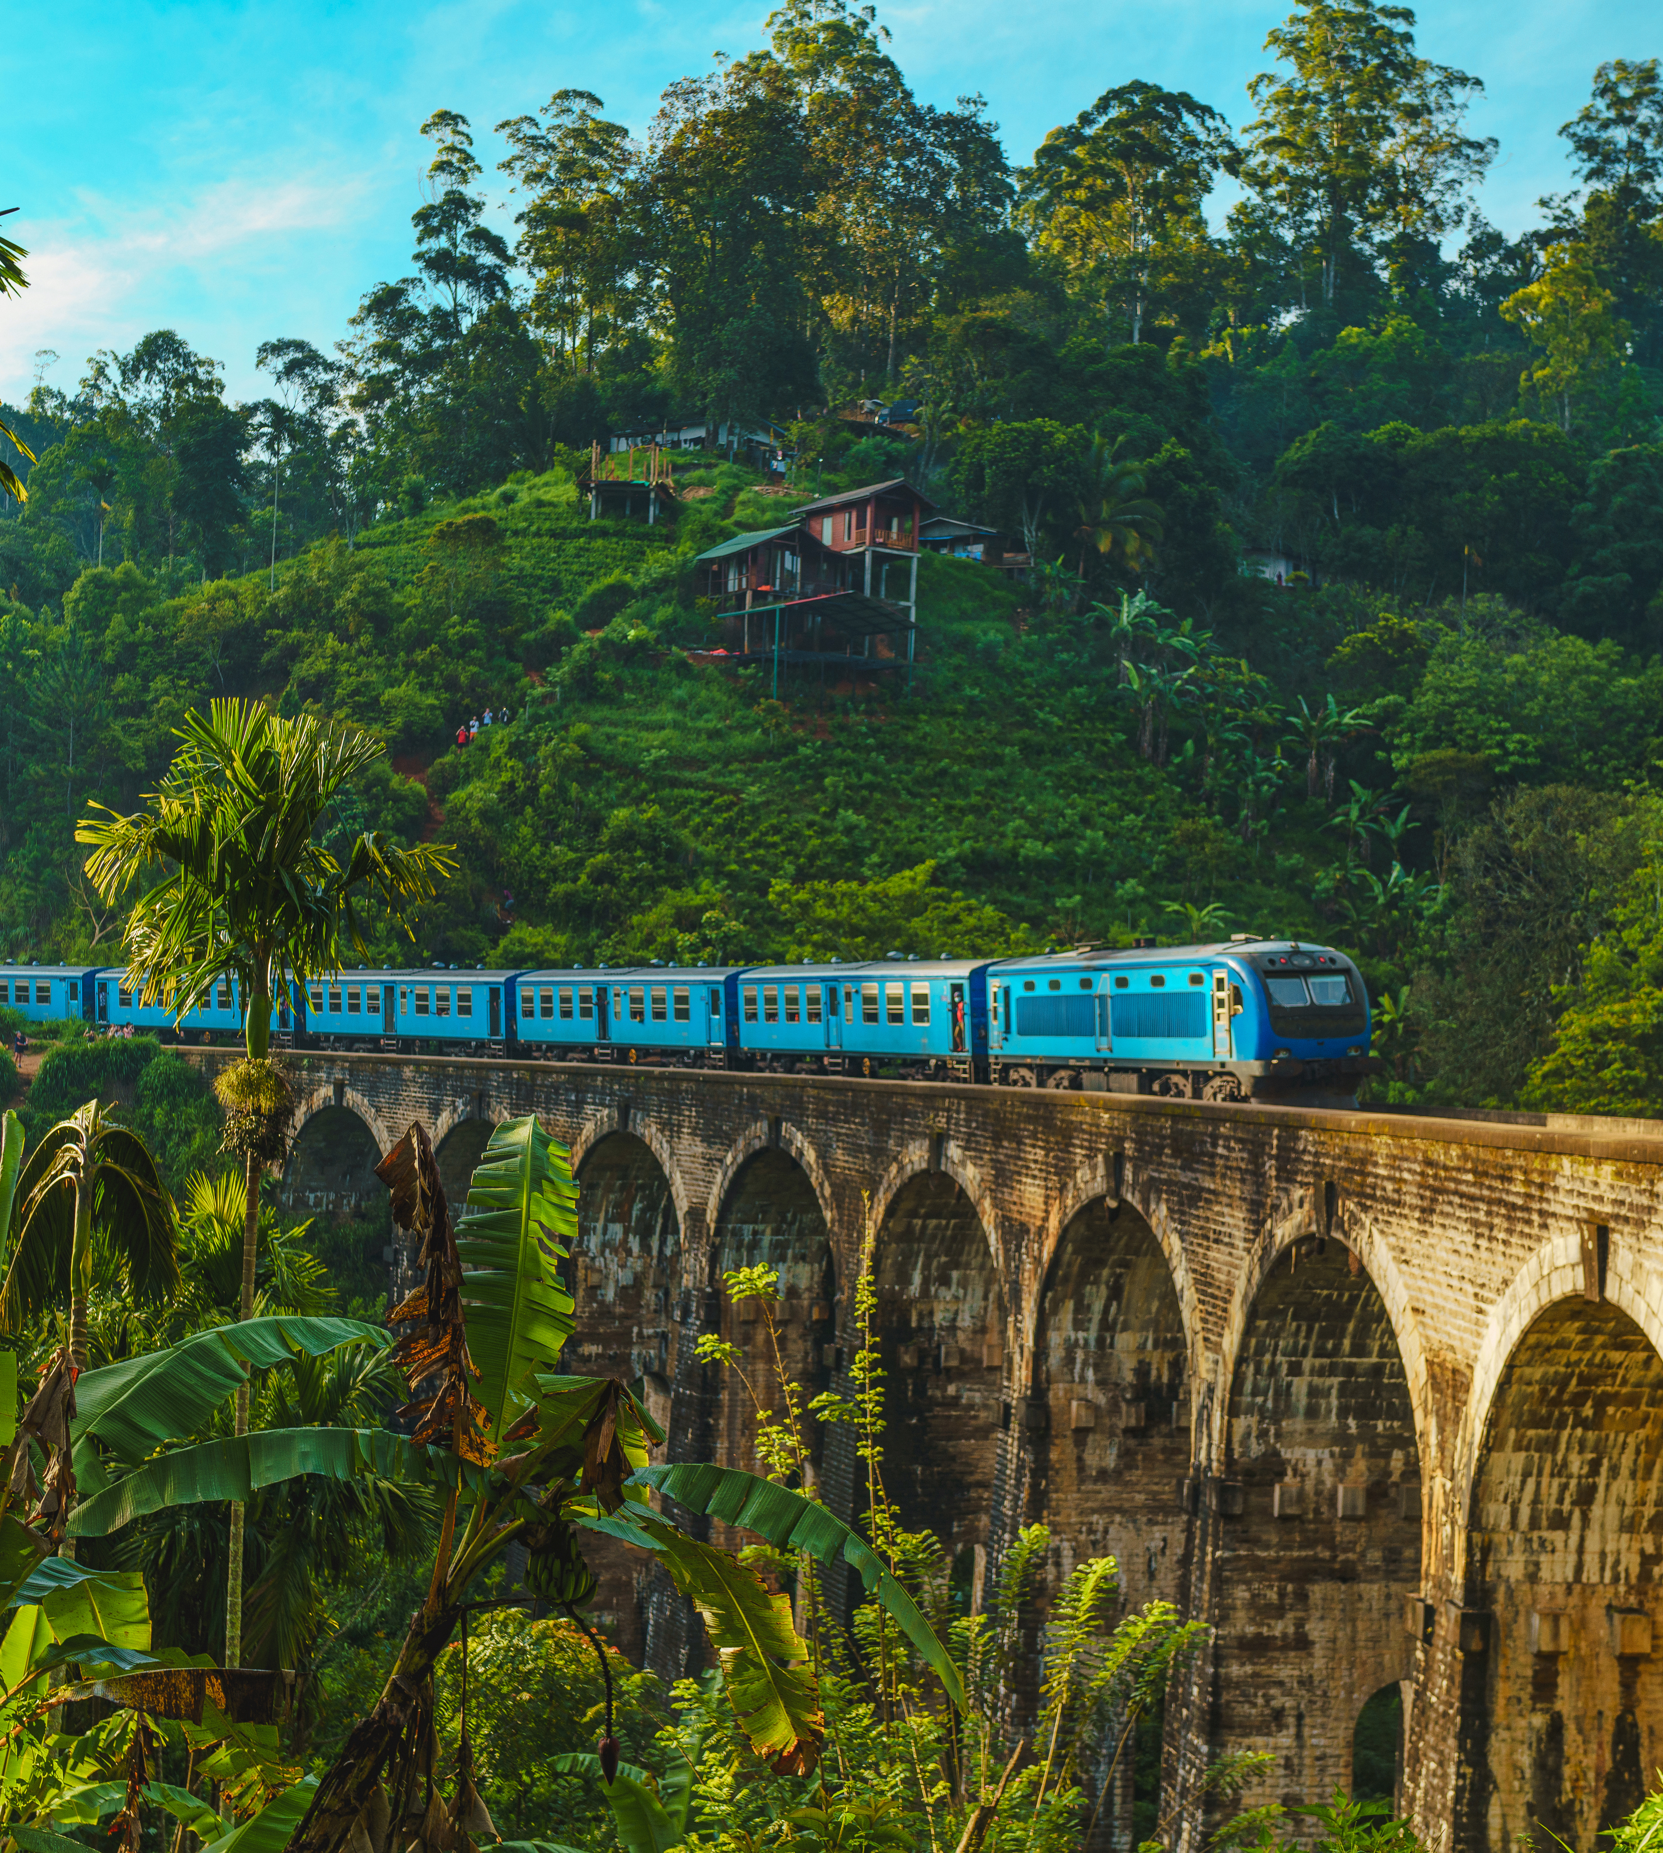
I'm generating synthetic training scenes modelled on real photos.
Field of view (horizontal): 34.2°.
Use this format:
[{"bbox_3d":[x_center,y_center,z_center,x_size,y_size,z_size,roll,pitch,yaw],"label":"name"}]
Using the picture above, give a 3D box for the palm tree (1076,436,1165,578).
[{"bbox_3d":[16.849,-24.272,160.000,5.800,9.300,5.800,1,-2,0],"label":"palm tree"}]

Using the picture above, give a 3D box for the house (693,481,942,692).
[{"bbox_3d":[-0.789,-18.523,150.000,10.200,10.700,9.000,2,-2,-39],"label":"house"}]

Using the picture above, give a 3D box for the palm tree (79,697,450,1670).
[{"bbox_3d":[-4.285,2.017,21.000,2.700,7.600,2.700,1,-2,0],"label":"palm tree"}]

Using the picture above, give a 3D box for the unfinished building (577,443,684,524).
[{"bbox_3d":[-13.675,-30.159,184.000,7.000,5.500,6.000,2,-2,2],"label":"unfinished building"}]

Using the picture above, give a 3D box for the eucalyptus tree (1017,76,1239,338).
[{"bbox_3d":[22.778,-55.262,212.000,15.500,20.500,15.500,1,-2,0],"label":"eucalyptus tree"}]

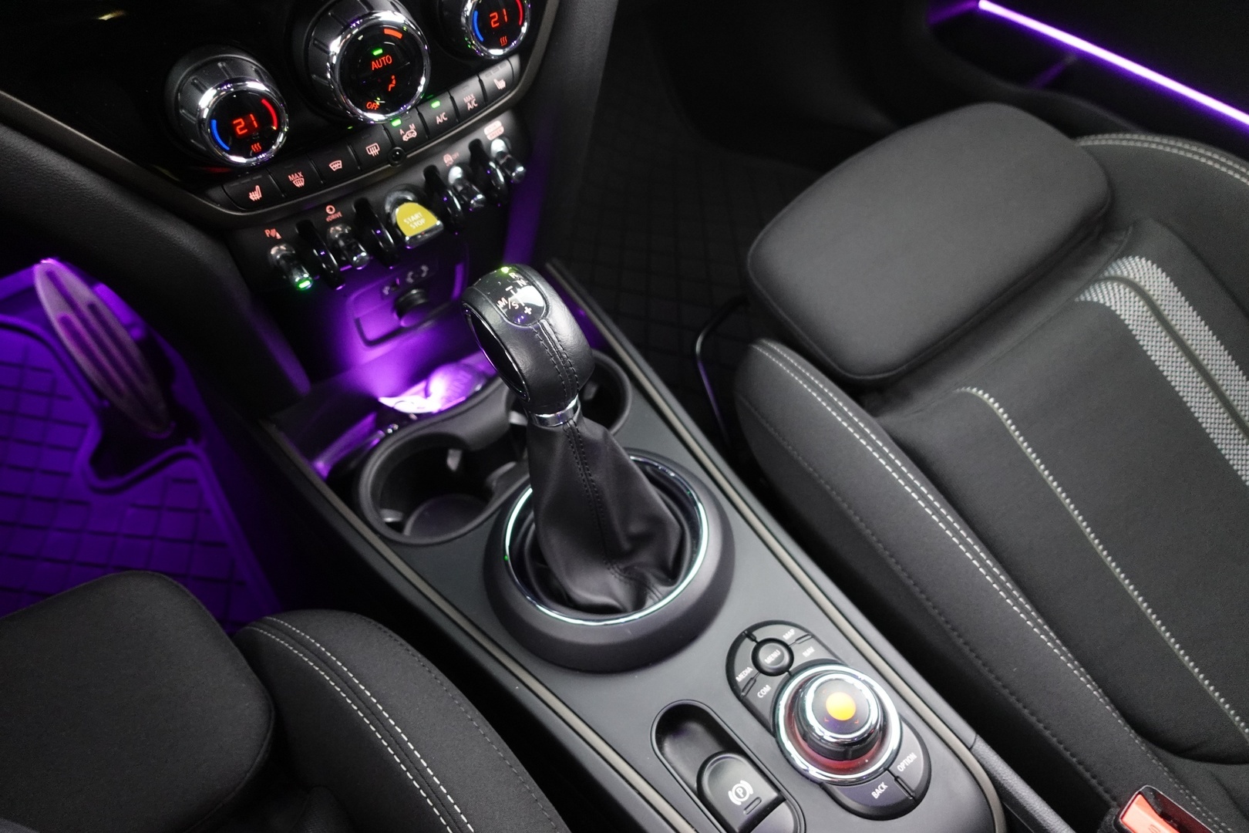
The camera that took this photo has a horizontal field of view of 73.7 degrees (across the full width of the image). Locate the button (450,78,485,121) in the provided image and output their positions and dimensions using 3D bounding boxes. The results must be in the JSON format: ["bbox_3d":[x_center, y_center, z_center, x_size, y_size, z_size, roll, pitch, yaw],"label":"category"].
[{"bbox_3d":[-0.088,-0.177,0.466,0.020,0.016,0.008,-33,34,-22],"label":"button"}]

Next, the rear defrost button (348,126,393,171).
[{"bbox_3d":[-0.134,-0.142,0.438,0.020,0.017,0.007,-31,40,-17],"label":"rear defrost button"}]

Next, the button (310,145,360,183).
[{"bbox_3d":[-0.151,-0.133,0.433,0.020,0.017,0.007,-27,39,-14],"label":"button"}]

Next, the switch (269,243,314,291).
[{"bbox_3d":[-0.177,-0.079,0.445,0.013,0.018,0.026,-33,50,-22],"label":"switch"}]

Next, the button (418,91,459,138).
[{"bbox_3d":[-0.102,-0.164,0.452,0.020,0.017,0.007,-38,42,-22],"label":"button"}]

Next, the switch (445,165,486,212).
[{"bbox_3d":[-0.093,-0.134,0.491,0.013,0.018,0.026,-33,50,-22],"label":"switch"}]

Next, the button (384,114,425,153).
[{"bbox_3d":[-0.119,-0.153,0.452,0.020,0.016,0.008,-33,34,-22],"label":"button"}]

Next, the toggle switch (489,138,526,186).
[{"bbox_3d":[-0.069,-0.156,0.510,0.011,0.022,0.025,-32,51,-18],"label":"toggle switch"}]

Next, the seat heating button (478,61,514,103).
[{"bbox_3d":[-0.073,-0.189,0.470,0.007,0.017,0.021,21,54,39],"label":"seat heating button"}]

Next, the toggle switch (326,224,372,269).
[{"bbox_3d":[-0.153,-0.094,0.463,0.013,0.018,0.026,-33,50,-22],"label":"toggle switch"}]

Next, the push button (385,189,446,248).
[{"bbox_3d":[-0.121,-0.112,0.478,0.026,0.021,0.025,-33,50,-22],"label":"push button"}]

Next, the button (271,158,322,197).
[{"bbox_3d":[-0.168,-0.122,0.426,0.020,0.016,0.008,-33,34,-22],"label":"button"}]

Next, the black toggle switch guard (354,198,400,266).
[{"bbox_3d":[-0.141,-0.104,0.479,0.009,0.042,0.020,-32,51,-18],"label":"black toggle switch guard"}]

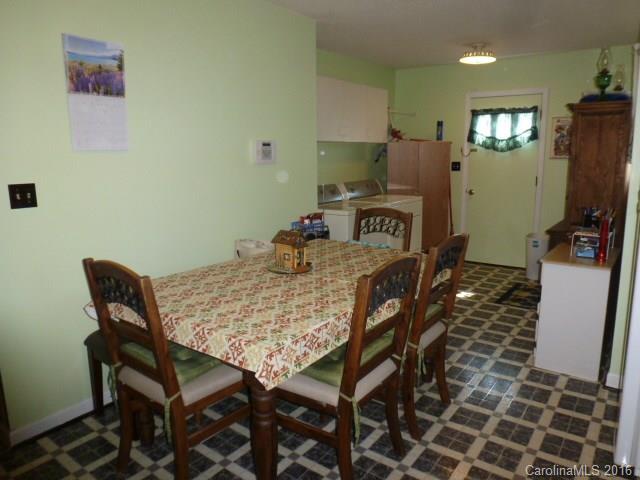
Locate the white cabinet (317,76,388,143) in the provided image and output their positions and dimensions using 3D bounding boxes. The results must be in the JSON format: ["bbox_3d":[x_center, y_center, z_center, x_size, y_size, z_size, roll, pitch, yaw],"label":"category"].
[{"bbox_3d":[0.222,-1.335,4.713,0.302,0.603,1.501,7,14,37],"label":"white cabinet"}]

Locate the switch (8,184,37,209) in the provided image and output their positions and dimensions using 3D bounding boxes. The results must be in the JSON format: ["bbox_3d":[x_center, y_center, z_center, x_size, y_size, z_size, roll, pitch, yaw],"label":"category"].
[{"bbox_3d":[-1.397,-0.205,2.093,0.012,0.115,0.117,7,14,37],"label":"switch"}]

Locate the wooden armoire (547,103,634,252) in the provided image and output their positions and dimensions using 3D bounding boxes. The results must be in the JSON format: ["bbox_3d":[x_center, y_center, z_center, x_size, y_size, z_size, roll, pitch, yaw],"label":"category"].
[{"bbox_3d":[2.184,-0.188,3.552,0.526,1.716,0.986,7,14,37],"label":"wooden armoire"}]

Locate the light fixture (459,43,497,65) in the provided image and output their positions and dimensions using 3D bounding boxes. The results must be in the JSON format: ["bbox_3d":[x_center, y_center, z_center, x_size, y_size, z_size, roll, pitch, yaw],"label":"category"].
[{"bbox_3d":[1.598,-1.887,4.494,0.382,0.201,0.382,7,14,37],"label":"light fixture"}]

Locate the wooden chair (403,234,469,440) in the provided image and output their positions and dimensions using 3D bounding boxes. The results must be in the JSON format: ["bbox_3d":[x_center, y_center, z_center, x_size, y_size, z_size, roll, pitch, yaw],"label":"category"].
[{"bbox_3d":[0.428,0.453,2.347,0.504,0.974,0.448,7,14,37],"label":"wooden chair"}]

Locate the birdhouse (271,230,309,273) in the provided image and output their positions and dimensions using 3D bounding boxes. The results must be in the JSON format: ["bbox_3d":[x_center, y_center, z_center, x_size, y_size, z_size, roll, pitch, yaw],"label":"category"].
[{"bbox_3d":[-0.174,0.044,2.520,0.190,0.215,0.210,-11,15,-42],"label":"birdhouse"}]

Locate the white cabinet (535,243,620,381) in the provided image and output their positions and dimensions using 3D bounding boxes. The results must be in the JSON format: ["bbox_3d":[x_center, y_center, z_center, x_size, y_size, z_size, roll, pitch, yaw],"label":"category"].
[{"bbox_3d":[1.704,0.436,2.938,0.397,0.721,0.650,7,14,37],"label":"white cabinet"}]

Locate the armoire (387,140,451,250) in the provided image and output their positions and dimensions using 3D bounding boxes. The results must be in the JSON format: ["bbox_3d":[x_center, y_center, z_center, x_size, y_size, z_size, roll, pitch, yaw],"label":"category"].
[{"bbox_3d":[1.230,-0.434,5.484,0.381,1.505,0.885,7,14,37],"label":"armoire"}]

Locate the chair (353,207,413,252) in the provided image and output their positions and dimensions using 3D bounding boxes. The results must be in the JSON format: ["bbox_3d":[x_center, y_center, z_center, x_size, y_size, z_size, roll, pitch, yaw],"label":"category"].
[{"bbox_3d":[0.309,0.312,3.100,0.470,0.974,0.526,7,14,37],"label":"chair"}]

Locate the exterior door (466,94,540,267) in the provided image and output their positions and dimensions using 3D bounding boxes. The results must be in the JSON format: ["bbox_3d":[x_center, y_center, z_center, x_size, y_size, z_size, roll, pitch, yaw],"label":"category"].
[{"bbox_3d":[2.150,-0.676,5.274,0.813,2.029,0.049,7,14,37],"label":"exterior door"}]

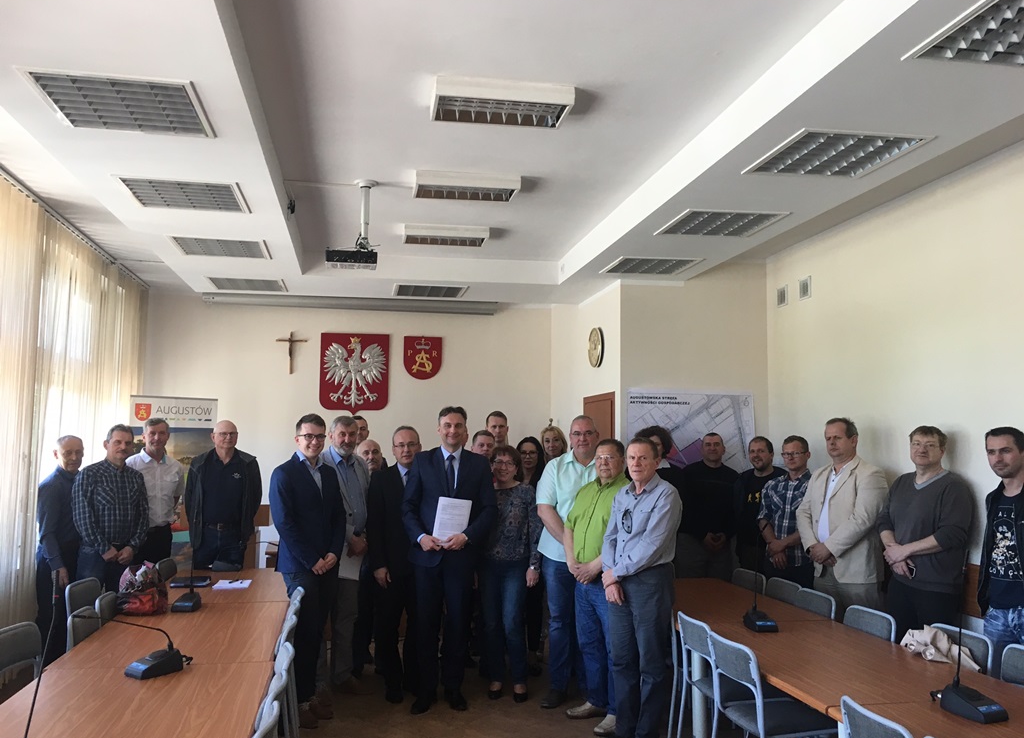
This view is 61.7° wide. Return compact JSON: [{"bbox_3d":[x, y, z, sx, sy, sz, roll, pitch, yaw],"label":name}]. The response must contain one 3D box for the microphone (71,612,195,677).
[{"bbox_3d":[-1.452,1.032,3.232,0.120,0.264,0.415,-3,-6,37],"label":"microphone"}]

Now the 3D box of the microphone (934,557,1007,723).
[{"bbox_3d":[1.549,0.888,2.894,0.115,0.525,0.185,2,-5,-18],"label":"microphone"}]

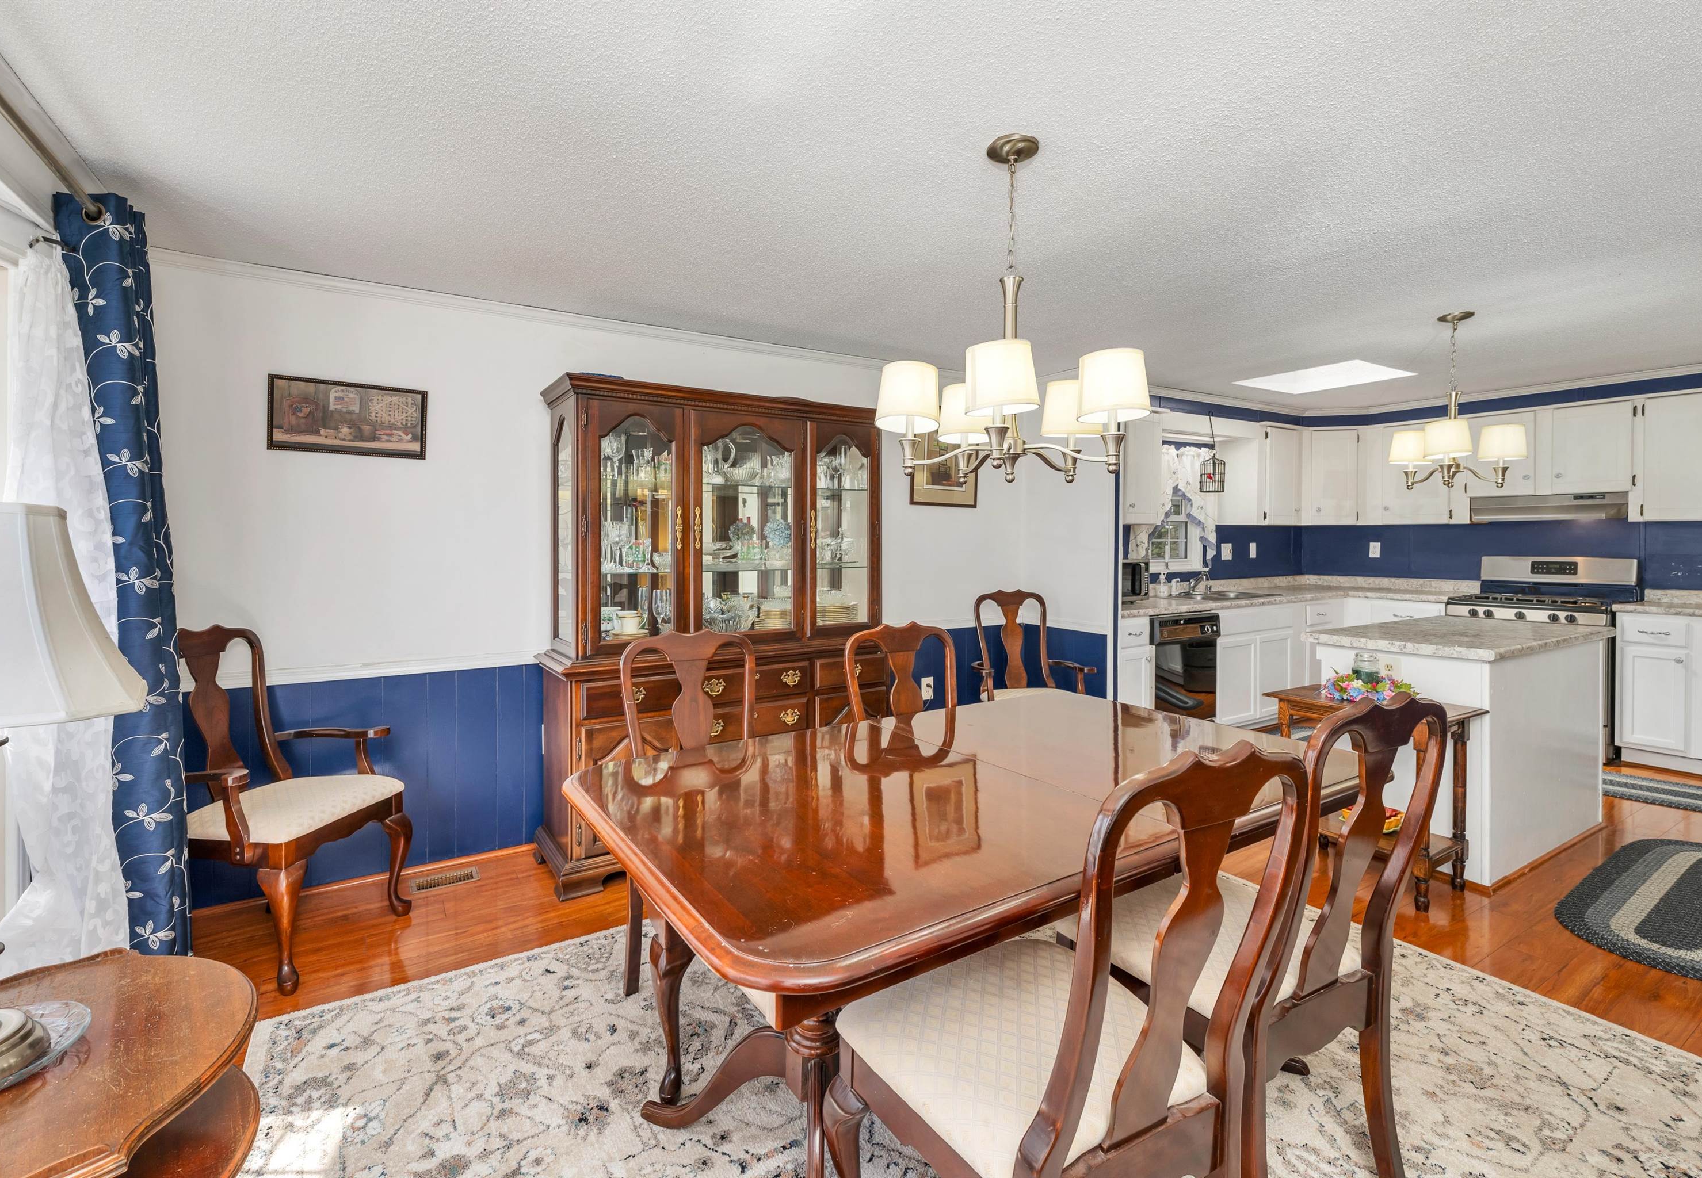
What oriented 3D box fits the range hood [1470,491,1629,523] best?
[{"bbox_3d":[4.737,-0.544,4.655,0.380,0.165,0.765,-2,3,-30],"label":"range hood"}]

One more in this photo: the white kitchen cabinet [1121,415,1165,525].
[{"bbox_3d":[1.876,-0.831,4.753,0.420,0.770,0.310,-2,3,-30],"label":"white kitchen cabinet"}]

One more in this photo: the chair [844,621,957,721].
[{"bbox_3d":[0.318,0.650,2.307,0.530,1.030,0.570,-1,3,-26],"label":"chair"}]

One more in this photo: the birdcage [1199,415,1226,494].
[{"bbox_3d":[2.579,-0.965,4.900,0.175,0.560,0.170,-2,3,-30],"label":"birdcage"}]

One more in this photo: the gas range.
[{"bbox_3d":[4.521,0.398,4.542,0.670,1.160,0.760,-2,4,-32],"label":"gas range"}]

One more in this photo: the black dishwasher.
[{"bbox_3d":[1.873,0.563,4.432,0.610,0.860,0.610,-2,4,-32],"label":"black dishwasher"}]

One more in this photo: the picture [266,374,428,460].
[{"bbox_3d":[-1.940,-0.660,2.670,0.505,0.277,0.025,-2,3,-30],"label":"picture"}]

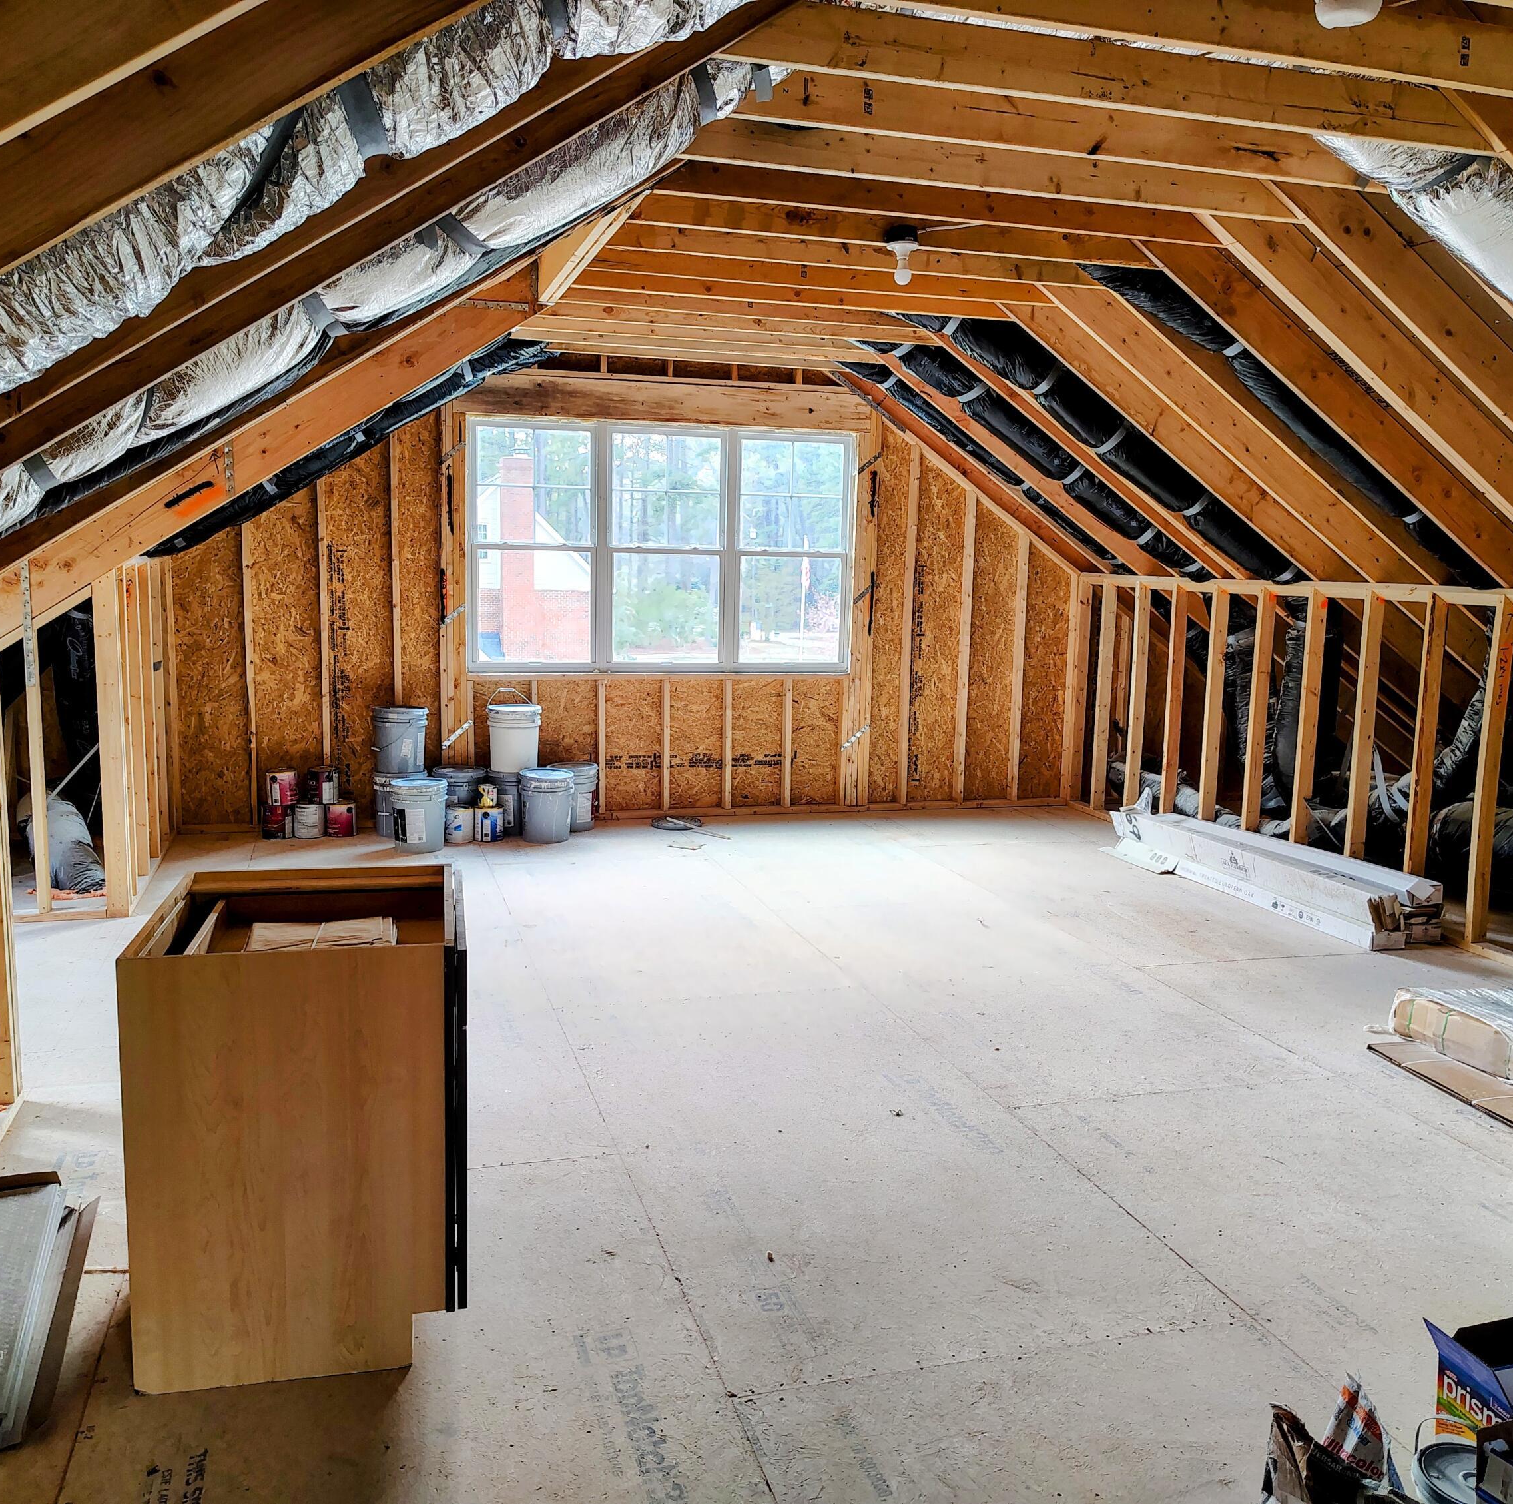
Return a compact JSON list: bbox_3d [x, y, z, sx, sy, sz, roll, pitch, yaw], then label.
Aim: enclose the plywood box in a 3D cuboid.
[{"bbox_3d":[-0.970,0.769,3.081,0.636,0.876,0.744,0,8,-12],"label":"plywood box"}]

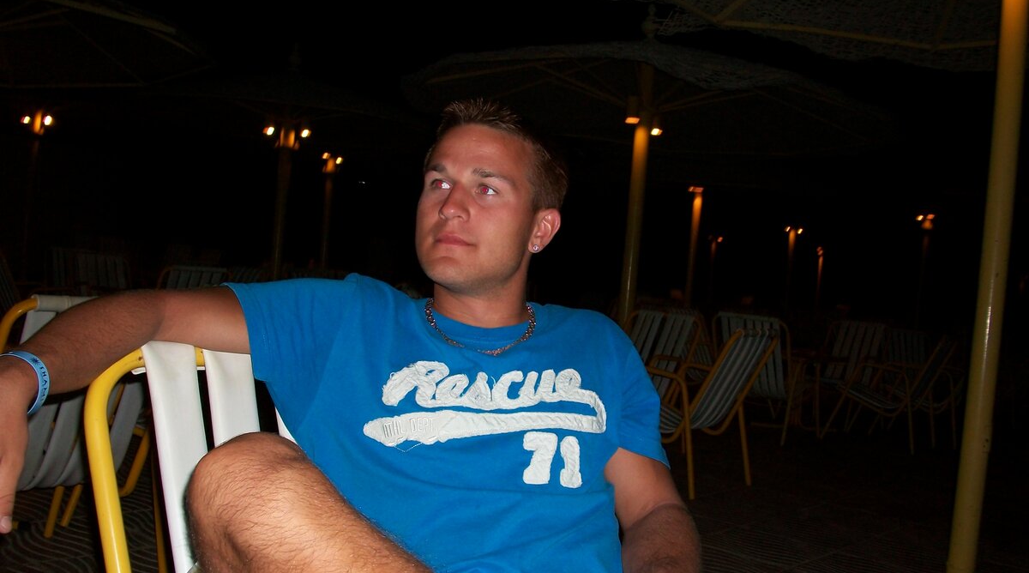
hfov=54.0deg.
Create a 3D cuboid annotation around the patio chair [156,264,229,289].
[{"bbox_3d":[-2.364,0.232,7.170,0.580,0.820,0.750,4,2,-30],"label":"patio chair"}]

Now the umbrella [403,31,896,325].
[{"bbox_3d":[0.756,-0.365,6.403,3.074,2.629,3.074,5,2,0],"label":"umbrella"}]

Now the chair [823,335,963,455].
[{"bbox_3d":[2.596,0.700,6.958,0.750,0.820,0.580,7,2,38],"label":"chair"}]

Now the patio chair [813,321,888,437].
[{"bbox_3d":[2.492,0.674,7.541,0.580,0.820,0.750,6,2,30],"label":"patio chair"}]

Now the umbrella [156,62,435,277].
[{"bbox_3d":[-2.078,-0.709,8.893,2.915,2.650,2.915,5,2,0],"label":"umbrella"}]

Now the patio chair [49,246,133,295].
[{"bbox_3d":[-3.522,0.093,8.283,0.580,0.820,0.750,6,2,20],"label":"patio chair"}]

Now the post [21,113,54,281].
[{"bbox_3d":[-5.118,-0.794,10.595,0.280,2.162,0.280,5,2,0],"label":"post"}]

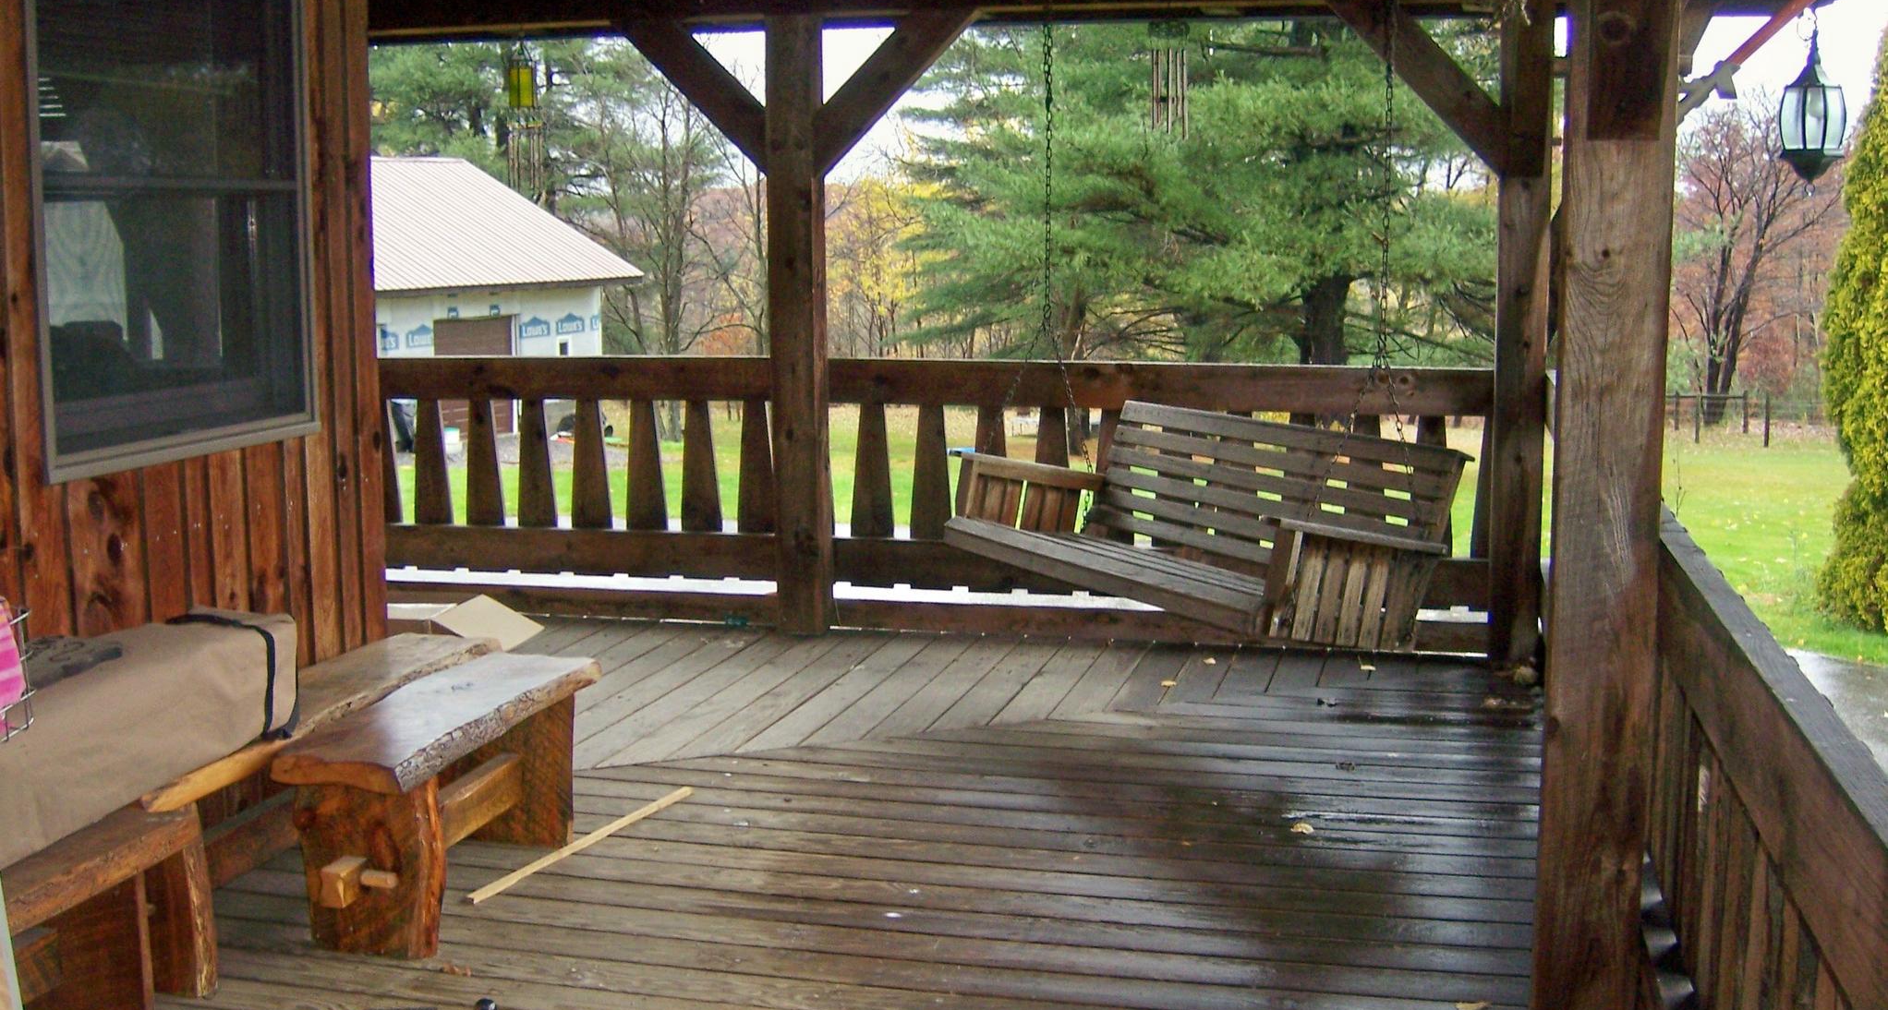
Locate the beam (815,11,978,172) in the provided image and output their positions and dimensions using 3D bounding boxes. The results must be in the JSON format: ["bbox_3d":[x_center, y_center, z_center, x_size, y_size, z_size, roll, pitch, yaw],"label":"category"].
[{"bbox_3d":[-0.219,-1.451,6.678,0.800,0.133,0.135,-44,-4,16],"label":"beam"}]

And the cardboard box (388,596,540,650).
[{"bbox_3d":[-1.610,0.436,6.199,0.680,0.260,0.420,2,9,14],"label":"cardboard box"}]

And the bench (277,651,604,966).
[{"bbox_3d":[-1.074,0.638,4.284,0.330,0.415,0.950,2,9,14],"label":"bench"}]

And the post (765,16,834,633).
[{"bbox_3d":[-0.499,-0.612,6.877,0.163,2.120,0.163,2,9,14],"label":"post"}]

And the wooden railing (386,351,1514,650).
[{"bbox_3d":[-0.169,-0.037,7.002,4.180,0.945,0.090,2,9,14],"label":"wooden railing"}]

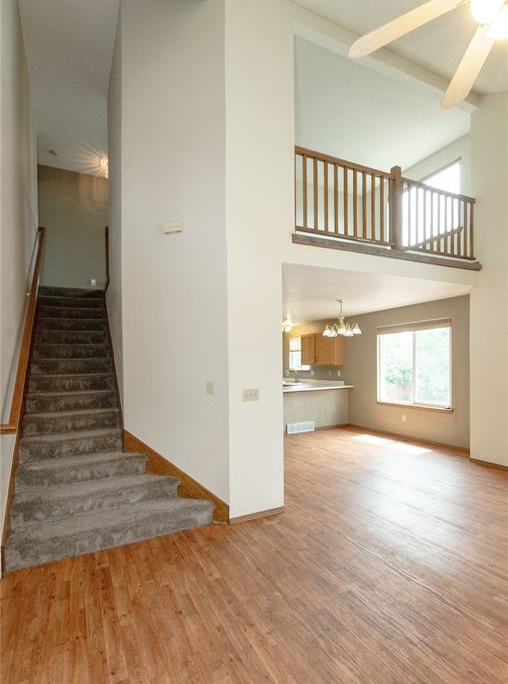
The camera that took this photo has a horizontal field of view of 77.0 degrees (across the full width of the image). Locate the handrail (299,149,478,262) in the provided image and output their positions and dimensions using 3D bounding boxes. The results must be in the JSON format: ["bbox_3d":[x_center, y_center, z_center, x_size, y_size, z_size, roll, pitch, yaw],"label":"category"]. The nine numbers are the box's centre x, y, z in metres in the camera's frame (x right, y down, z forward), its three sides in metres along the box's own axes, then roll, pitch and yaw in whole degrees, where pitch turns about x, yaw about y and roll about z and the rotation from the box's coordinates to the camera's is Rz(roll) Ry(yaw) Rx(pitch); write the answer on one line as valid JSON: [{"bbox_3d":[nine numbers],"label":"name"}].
[{"bbox_3d":[1.766,-1.570,3.865,2.950,0.930,0.100,0,-3,-25],"label":"handrail"}]

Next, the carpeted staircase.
[{"bbox_3d":[-1.920,0.380,4.130,1.500,2.740,3.380,1,-3,-29],"label":"carpeted staircase"}]

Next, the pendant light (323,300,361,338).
[{"bbox_3d":[1.410,-0.372,5.150,0.610,0.600,0.610,-1,-2,0],"label":"pendant light"}]

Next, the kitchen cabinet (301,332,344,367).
[{"bbox_3d":[1.630,0.190,7.480,0.320,0.750,1.000,1,-3,-27],"label":"kitchen cabinet"}]

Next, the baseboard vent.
[{"bbox_3d":[0.979,1.766,6.570,0.654,0.197,0.025,0,-3,-25],"label":"baseboard vent"}]

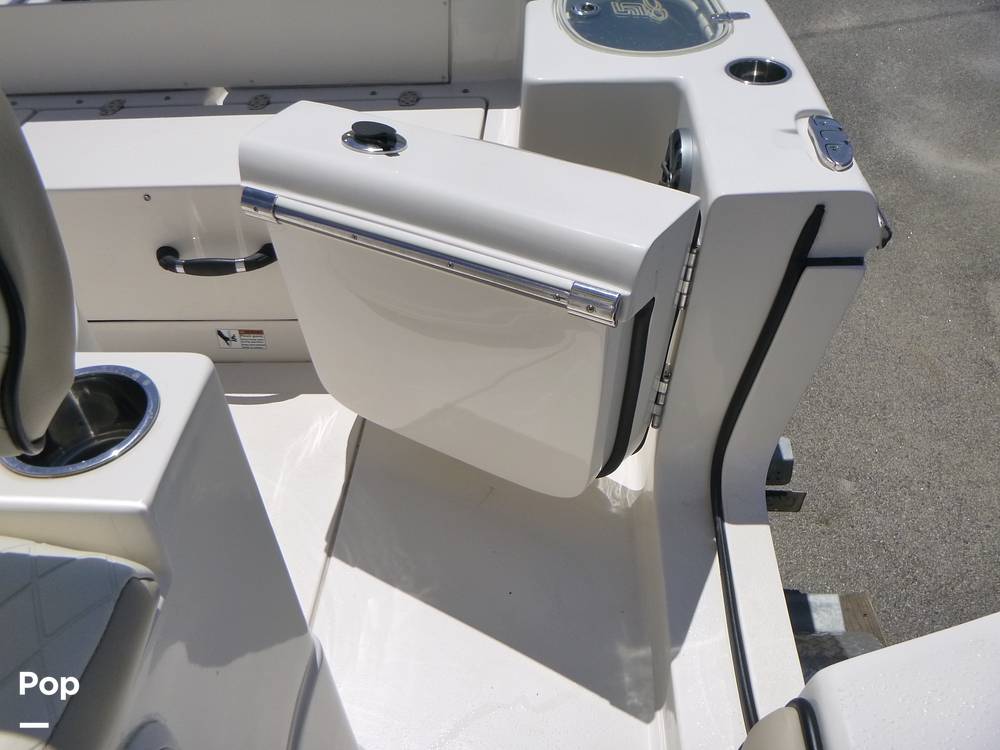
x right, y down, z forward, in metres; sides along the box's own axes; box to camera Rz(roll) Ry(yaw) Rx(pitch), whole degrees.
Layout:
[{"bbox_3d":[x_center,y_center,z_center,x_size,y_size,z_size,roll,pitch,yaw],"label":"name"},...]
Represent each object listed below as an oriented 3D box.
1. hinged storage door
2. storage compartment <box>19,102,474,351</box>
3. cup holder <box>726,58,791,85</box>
[{"bbox_3d":[-0.073,-0.105,1.326,0.648,0.420,0.178,20,35,25],"label":"hinged storage door"},{"bbox_3d":[-0.493,-0.292,1.881,0.910,0.435,0.326,0,42,3],"label":"storage compartment"},{"bbox_3d":[0.411,-0.450,1.446,0.103,0.085,0.103,-3,42,0],"label":"cup holder"}]

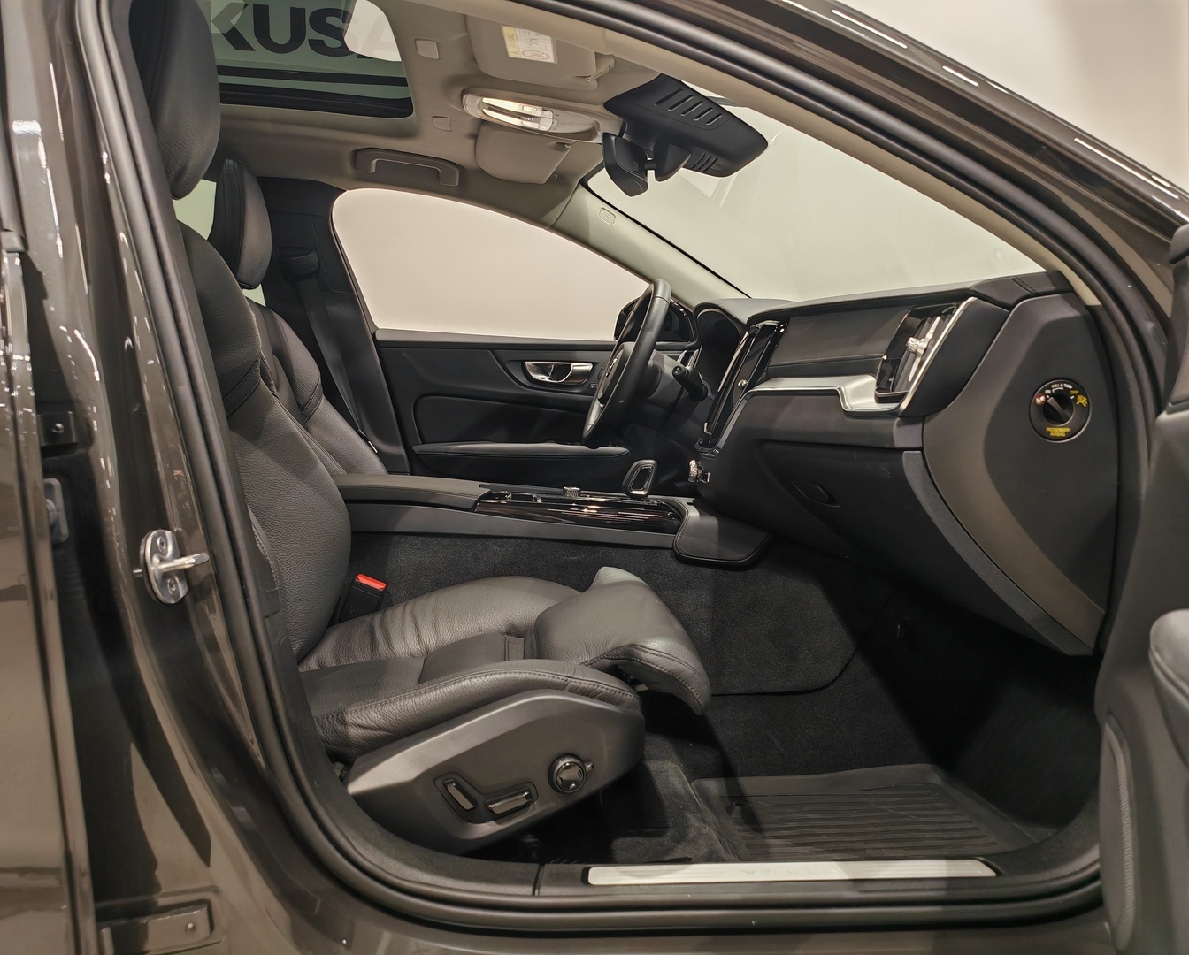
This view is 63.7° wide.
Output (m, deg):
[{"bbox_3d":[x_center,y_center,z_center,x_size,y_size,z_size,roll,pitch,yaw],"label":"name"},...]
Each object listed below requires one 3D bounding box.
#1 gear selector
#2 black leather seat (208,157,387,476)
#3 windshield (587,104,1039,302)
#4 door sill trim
[{"bbox_3d":[0.082,0.000,1.664,0.058,0.068,0.045,1,5,-6],"label":"gear selector"},{"bbox_3d":[-0.396,-0.133,1.929,0.870,0.970,0.540,1,5,-6],"label":"black leather seat"},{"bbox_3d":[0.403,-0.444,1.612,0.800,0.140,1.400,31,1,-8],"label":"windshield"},{"bbox_3d":[0.192,0.384,0.923,0.400,0.010,0.035,2,5,-6],"label":"door sill trim"}]

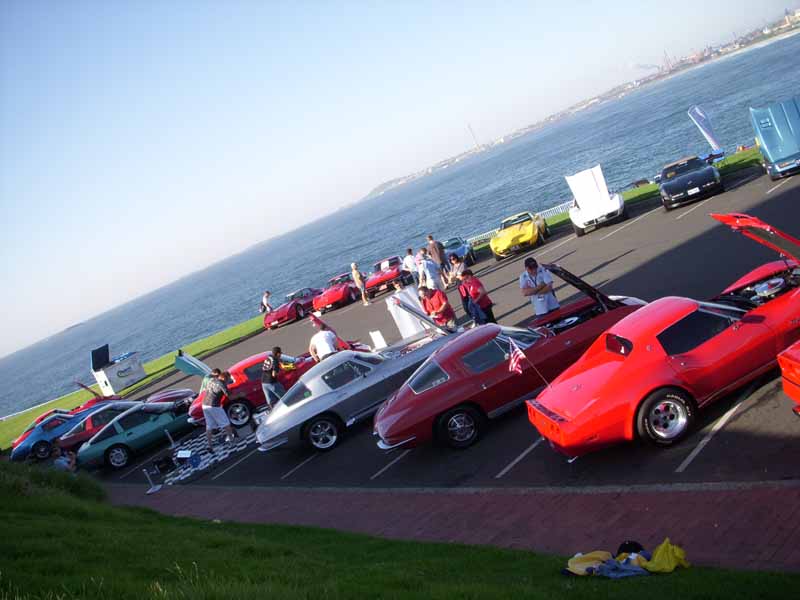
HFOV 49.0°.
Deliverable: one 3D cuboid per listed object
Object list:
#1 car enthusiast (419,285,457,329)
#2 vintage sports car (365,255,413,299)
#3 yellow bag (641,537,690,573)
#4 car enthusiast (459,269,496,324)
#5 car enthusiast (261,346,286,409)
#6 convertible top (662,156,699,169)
[{"bbox_3d":[0.827,0.428,17.111,0.560,1.640,0.500,-18,9,40],"label":"car enthusiast"},{"bbox_3d":[-0.430,-1.175,36.249,1.770,1.260,4.450,-21,7,14],"label":"vintage sports car"},{"bbox_3d":[1.968,1.894,6.511,0.310,0.190,0.220,-24,7,0],"label":"yellow bag"},{"bbox_3d":[1.581,0.112,17.059,0.500,1.630,0.560,-29,9,-37],"label":"car enthusiast"},{"bbox_3d":[-2.710,1.774,19.118,0.620,1.520,0.520,-27,8,-30],"label":"car enthusiast"},{"bbox_3d":[8.874,-4.229,27.884,1.220,0.360,1.200,-21,8,19],"label":"convertible top"}]

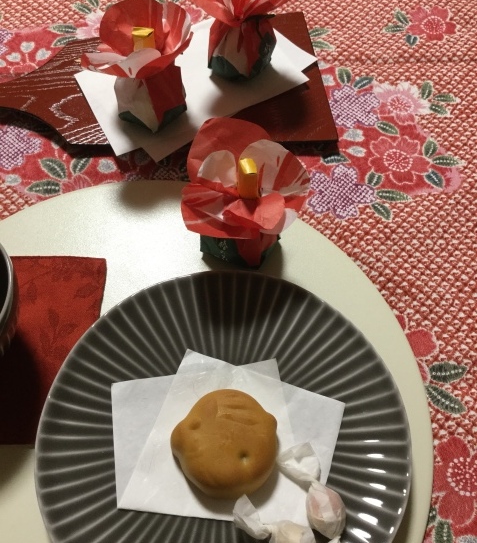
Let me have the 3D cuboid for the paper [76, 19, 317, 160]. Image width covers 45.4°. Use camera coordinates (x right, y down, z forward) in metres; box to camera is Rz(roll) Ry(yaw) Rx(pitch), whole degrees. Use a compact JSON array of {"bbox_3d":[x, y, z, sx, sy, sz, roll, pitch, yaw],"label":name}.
[{"bbox_3d":[-0.029,-0.142,0.420,0.166,0.008,0.113,-28,60,-15],"label":"paper"}]

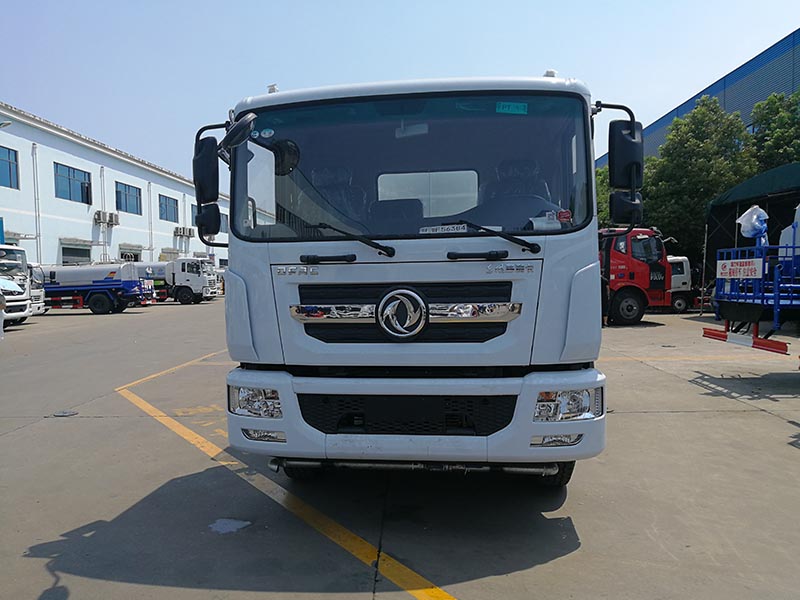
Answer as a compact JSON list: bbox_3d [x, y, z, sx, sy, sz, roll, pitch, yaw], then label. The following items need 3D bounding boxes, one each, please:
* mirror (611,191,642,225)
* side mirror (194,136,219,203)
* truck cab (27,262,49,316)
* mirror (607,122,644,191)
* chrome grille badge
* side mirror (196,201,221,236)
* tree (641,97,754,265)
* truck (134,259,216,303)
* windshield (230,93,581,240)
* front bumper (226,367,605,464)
[{"bbox_3d":[1.390,-0.568,3.830,0.190,0.200,0.110,-1,3,-5],"label":"mirror"},{"bbox_3d":[-1.247,-0.830,4.000,0.180,0.430,0.100,1,3,27],"label":"side mirror"},{"bbox_3d":[-15.258,-0.499,24.576,1.700,2.000,2.000,-1,3,7],"label":"truck cab"},{"bbox_3d":[1.384,-0.887,3.830,0.200,0.420,0.110,-1,3,-5],"label":"mirror"},{"bbox_3d":[0.017,0.080,3.686,0.290,0.290,0.050,-1,3,5],"label":"chrome grille badge"},{"bbox_3d":[-1.234,-0.516,4.000,0.180,0.210,0.100,1,3,27],"label":"side mirror"},{"bbox_3d":[12.534,-4.096,26.001,5.300,8.700,5.300,-1,3,0],"label":"tree"},{"bbox_3d":[-15.119,-1.211,37.141,7.600,2.750,2.400,-1,3,2],"label":"truck"},{"bbox_3d":[0.049,-0.806,3.859,2.200,0.930,0.200,-1,-8,5],"label":"windshield"},{"bbox_3d":[0.069,0.682,3.883,2.320,0.575,0.420,-1,3,5],"label":"front bumper"}]

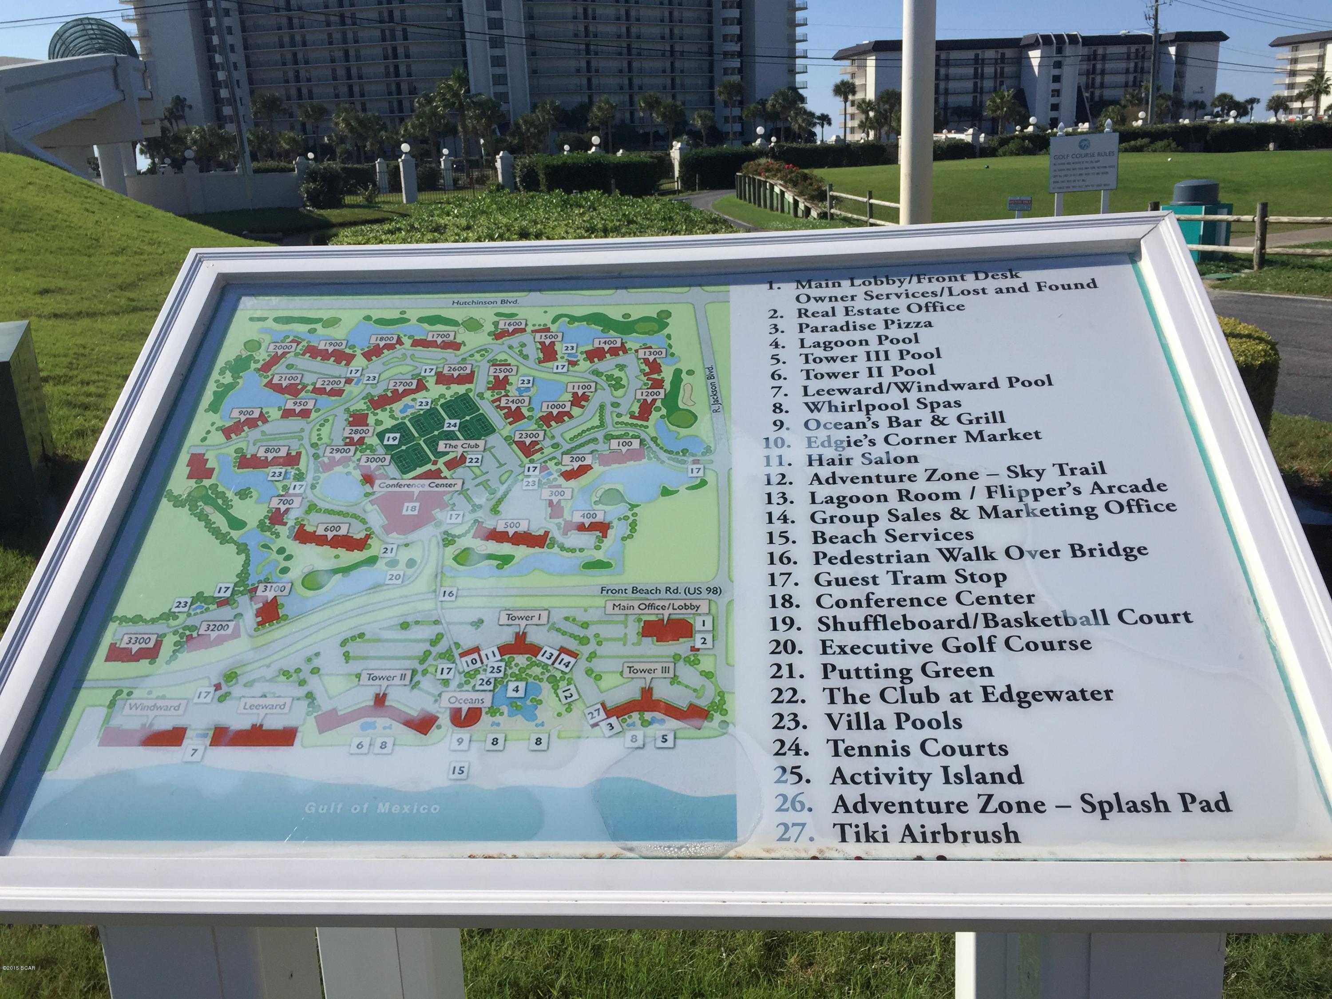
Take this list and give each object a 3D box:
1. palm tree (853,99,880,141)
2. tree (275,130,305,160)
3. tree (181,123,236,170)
[{"bbox_3d":[22.200,-40.970,123.520,2.650,6.480,2.650,1,17,10],"label":"palm tree"},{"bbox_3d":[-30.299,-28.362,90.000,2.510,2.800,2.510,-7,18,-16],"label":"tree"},{"bbox_3d":[-32.300,-24.000,78.270,3.360,4.520,3.360,-9,18,-20],"label":"tree"}]

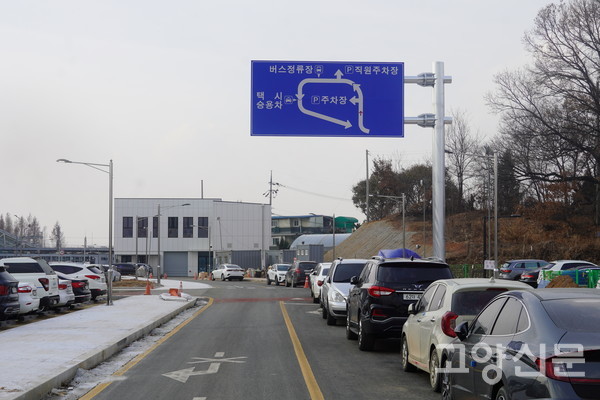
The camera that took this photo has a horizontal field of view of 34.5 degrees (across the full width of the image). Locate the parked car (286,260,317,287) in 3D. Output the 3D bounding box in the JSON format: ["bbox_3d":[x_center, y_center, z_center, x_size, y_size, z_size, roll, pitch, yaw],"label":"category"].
[{"bbox_3d":[0.210,4.911,63.818,1.880,1.690,4.700,1,-4,-9],"label":"parked car"}]

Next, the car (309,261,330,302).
[{"bbox_3d":[1.270,3.484,40.461,1.620,1.540,3.680,0,-4,-4],"label":"car"}]

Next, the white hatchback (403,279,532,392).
[{"bbox_3d":[2.511,1.917,14.339,1.595,1.485,3.595,0,-4,-3],"label":"white hatchback"}]

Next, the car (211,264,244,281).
[{"bbox_3d":[-6.200,6.248,83.172,1.800,1.440,4.620,1,-4,-22],"label":"car"}]

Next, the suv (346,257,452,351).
[{"bbox_3d":[2.103,2.137,20.532,1.940,1.820,4.850,0,-4,-2],"label":"suv"}]

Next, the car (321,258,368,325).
[{"bbox_3d":[1.700,2.653,27.988,1.920,1.770,4.750,0,-4,-2],"label":"car"}]

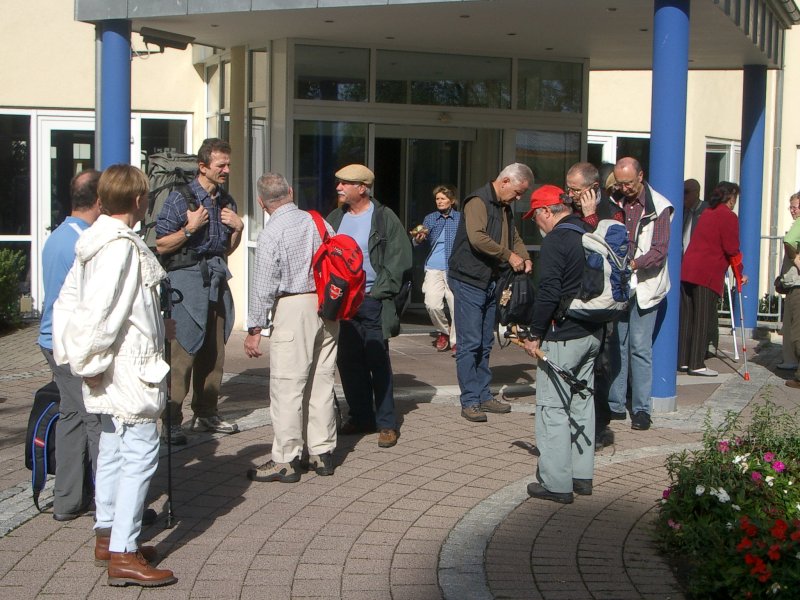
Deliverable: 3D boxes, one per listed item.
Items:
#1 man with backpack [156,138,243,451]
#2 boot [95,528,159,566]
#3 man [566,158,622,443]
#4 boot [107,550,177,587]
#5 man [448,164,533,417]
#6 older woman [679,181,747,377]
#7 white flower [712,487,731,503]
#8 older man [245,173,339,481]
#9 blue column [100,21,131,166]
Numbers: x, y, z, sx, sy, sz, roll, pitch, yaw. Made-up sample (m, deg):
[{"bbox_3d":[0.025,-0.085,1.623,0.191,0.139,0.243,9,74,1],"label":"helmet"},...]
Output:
[{"bbox_3d":[-1.238,-0.067,7.029,0.540,1.844,0.460,-4,7,-41],"label":"man with backpack"},{"bbox_3d":[-1.144,1.035,4.736,0.285,0.155,0.105,0,5,-13],"label":"boot"},{"bbox_3d":[1.206,0.029,7.025,0.520,1.764,0.420,4,6,30],"label":"man"},{"bbox_3d":[-1.033,1.059,4.523,0.285,0.155,0.110,0,5,-10],"label":"boot"},{"bbox_3d":[0.633,-0.064,7.924,0.520,1.770,0.500,4,6,25],"label":"man"},{"bbox_3d":[2.760,-0.195,10.002,0.580,1.696,0.500,-1,5,-22],"label":"older woman"},{"bbox_3d":[1.405,0.850,4.950,0.075,0.060,0.060,1,5,0],"label":"white flower"},{"bbox_3d":[-0.595,0.150,6.210,0.510,1.677,0.400,-3,7,-38],"label":"older man"},{"bbox_3d":[-2.497,-0.917,9.991,0.265,3.043,0.265,1,5,0],"label":"blue column"}]

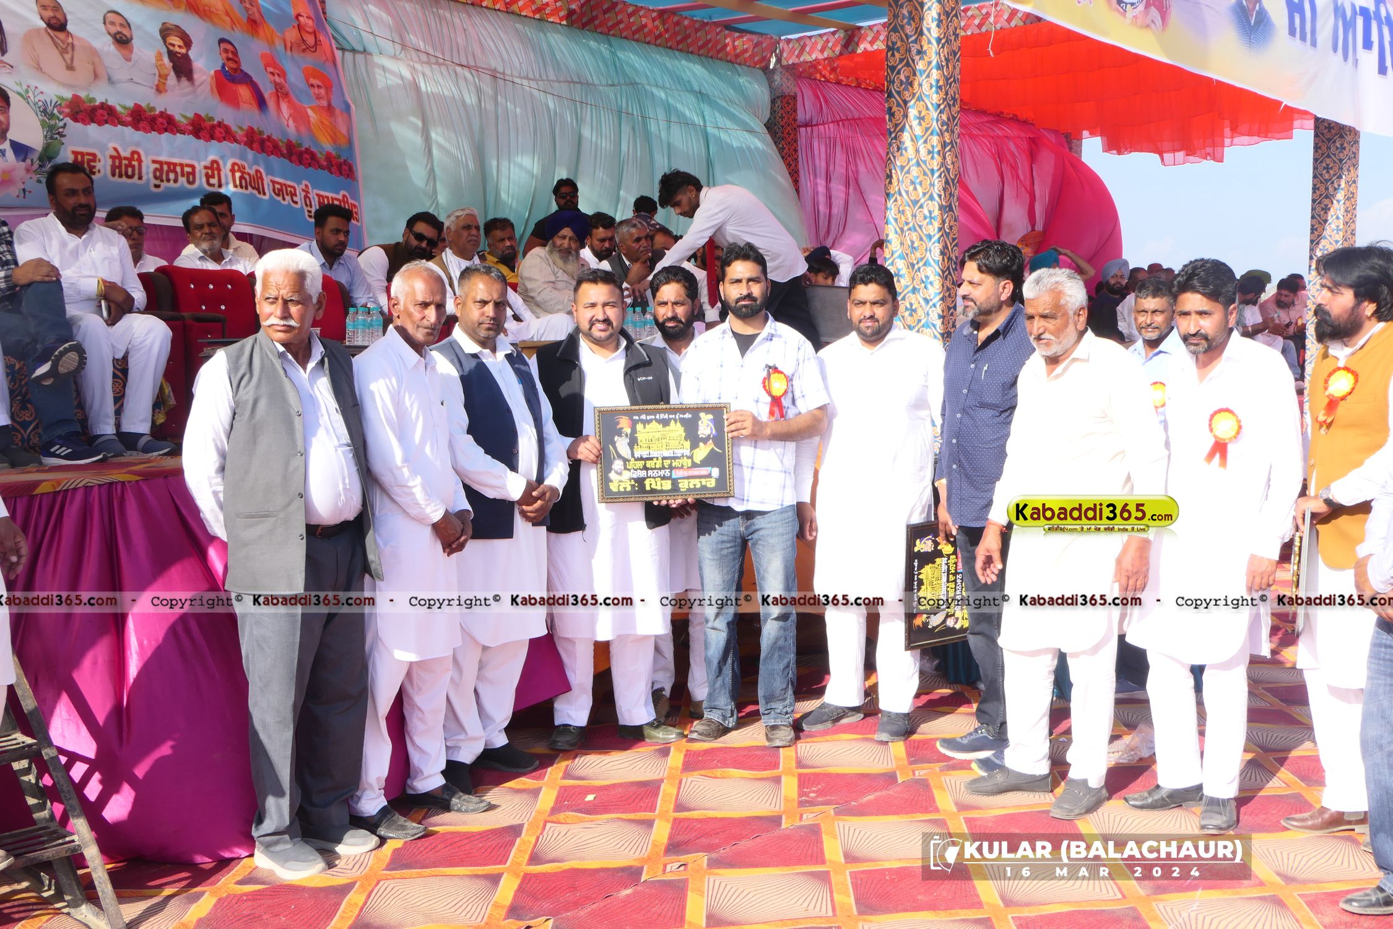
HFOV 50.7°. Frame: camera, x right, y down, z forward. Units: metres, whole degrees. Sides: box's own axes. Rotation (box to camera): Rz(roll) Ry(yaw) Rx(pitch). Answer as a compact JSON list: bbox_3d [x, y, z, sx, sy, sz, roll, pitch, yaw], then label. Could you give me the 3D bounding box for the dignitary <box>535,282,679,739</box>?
[{"bbox_3d":[-0.320,0.153,5.398,0.570,1.740,0.440,-1,5,-7],"label":"dignitary"}]

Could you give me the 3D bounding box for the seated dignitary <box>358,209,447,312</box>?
[{"bbox_3d":[-1.495,-0.748,7.600,0.620,1.100,0.780,-7,10,-40],"label":"seated dignitary"}]

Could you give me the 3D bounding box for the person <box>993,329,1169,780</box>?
[{"bbox_3d":[1.213,0.302,4.703,0.560,1.440,0.360,5,8,40],"label":"person"}]

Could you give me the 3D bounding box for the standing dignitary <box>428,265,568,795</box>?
[{"bbox_3d":[-0.670,0.190,5.000,0.560,1.740,0.420,-4,7,-35],"label":"standing dignitary"}]

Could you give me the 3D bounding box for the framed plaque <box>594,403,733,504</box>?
[{"bbox_3d":[-0.111,-0.037,5.050,0.475,0.325,0.025,-2,-3,-6],"label":"framed plaque"}]

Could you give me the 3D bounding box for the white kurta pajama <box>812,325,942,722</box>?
[{"bbox_3d":[0.679,0.211,5.474,0.520,1.440,0.350,2,7,22],"label":"white kurta pajama"}]

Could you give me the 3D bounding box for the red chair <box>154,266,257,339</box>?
[{"bbox_3d":[-2.271,-0.529,7.050,0.600,0.830,0.620,-8,10,-44],"label":"red chair"}]

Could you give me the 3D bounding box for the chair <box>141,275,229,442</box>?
[{"bbox_3d":[-2.486,-0.460,6.700,0.620,0.830,0.600,7,11,45],"label":"chair"}]

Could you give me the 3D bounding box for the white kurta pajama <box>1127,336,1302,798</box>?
[{"bbox_3d":[1.600,0.295,4.578,0.550,1.430,0.370,4,6,33],"label":"white kurta pajama"}]

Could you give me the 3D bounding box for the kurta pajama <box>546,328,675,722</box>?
[{"bbox_3d":[-0.316,0.239,5.372,0.500,1.440,0.380,-1,6,-9],"label":"kurta pajama"}]

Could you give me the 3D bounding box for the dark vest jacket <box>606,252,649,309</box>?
[{"bbox_3d":[-0.386,-0.996,8.600,0.480,0.600,0.300,-6,9,-35],"label":"dark vest jacket"}]

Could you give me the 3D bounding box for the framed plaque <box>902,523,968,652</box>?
[{"bbox_3d":[0.915,0.440,5.470,0.330,0.470,0.030,-4,7,-32],"label":"framed plaque"}]

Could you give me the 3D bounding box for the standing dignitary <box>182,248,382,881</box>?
[{"bbox_3d":[-1.150,0.268,4.184,0.560,1.740,0.410,-4,7,-40],"label":"standing dignitary"}]

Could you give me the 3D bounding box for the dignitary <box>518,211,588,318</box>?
[{"bbox_3d":[-0.760,-0.870,8.400,0.600,1.130,0.800,-7,10,-40],"label":"dignitary"}]

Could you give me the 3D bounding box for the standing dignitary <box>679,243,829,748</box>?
[{"bbox_3d":[0.210,0.111,5.403,0.550,1.800,0.420,1,6,12],"label":"standing dignitary"}]

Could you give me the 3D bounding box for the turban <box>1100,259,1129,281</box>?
[{"bbox_3d":[3.468,-1.613,12.200,0.225,0.190,0.245,-2,8,-8],"label":"turban"}]

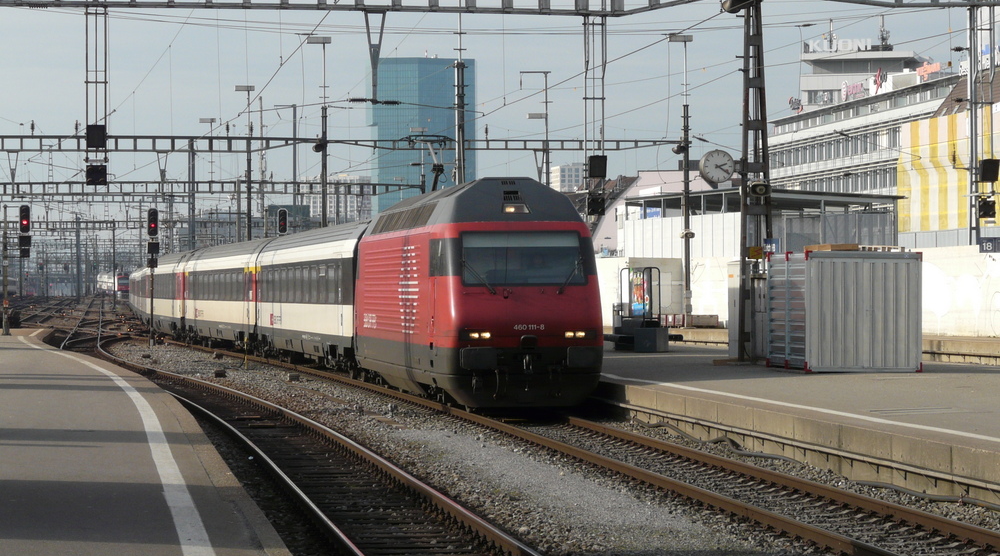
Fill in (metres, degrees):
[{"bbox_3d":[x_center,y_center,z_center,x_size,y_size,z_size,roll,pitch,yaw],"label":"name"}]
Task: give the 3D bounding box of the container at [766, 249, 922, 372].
[{"bbox_3d":[6.710,0.640,58.600,2.300,2.300,2.500,0,0,-11],"label":"container"}]

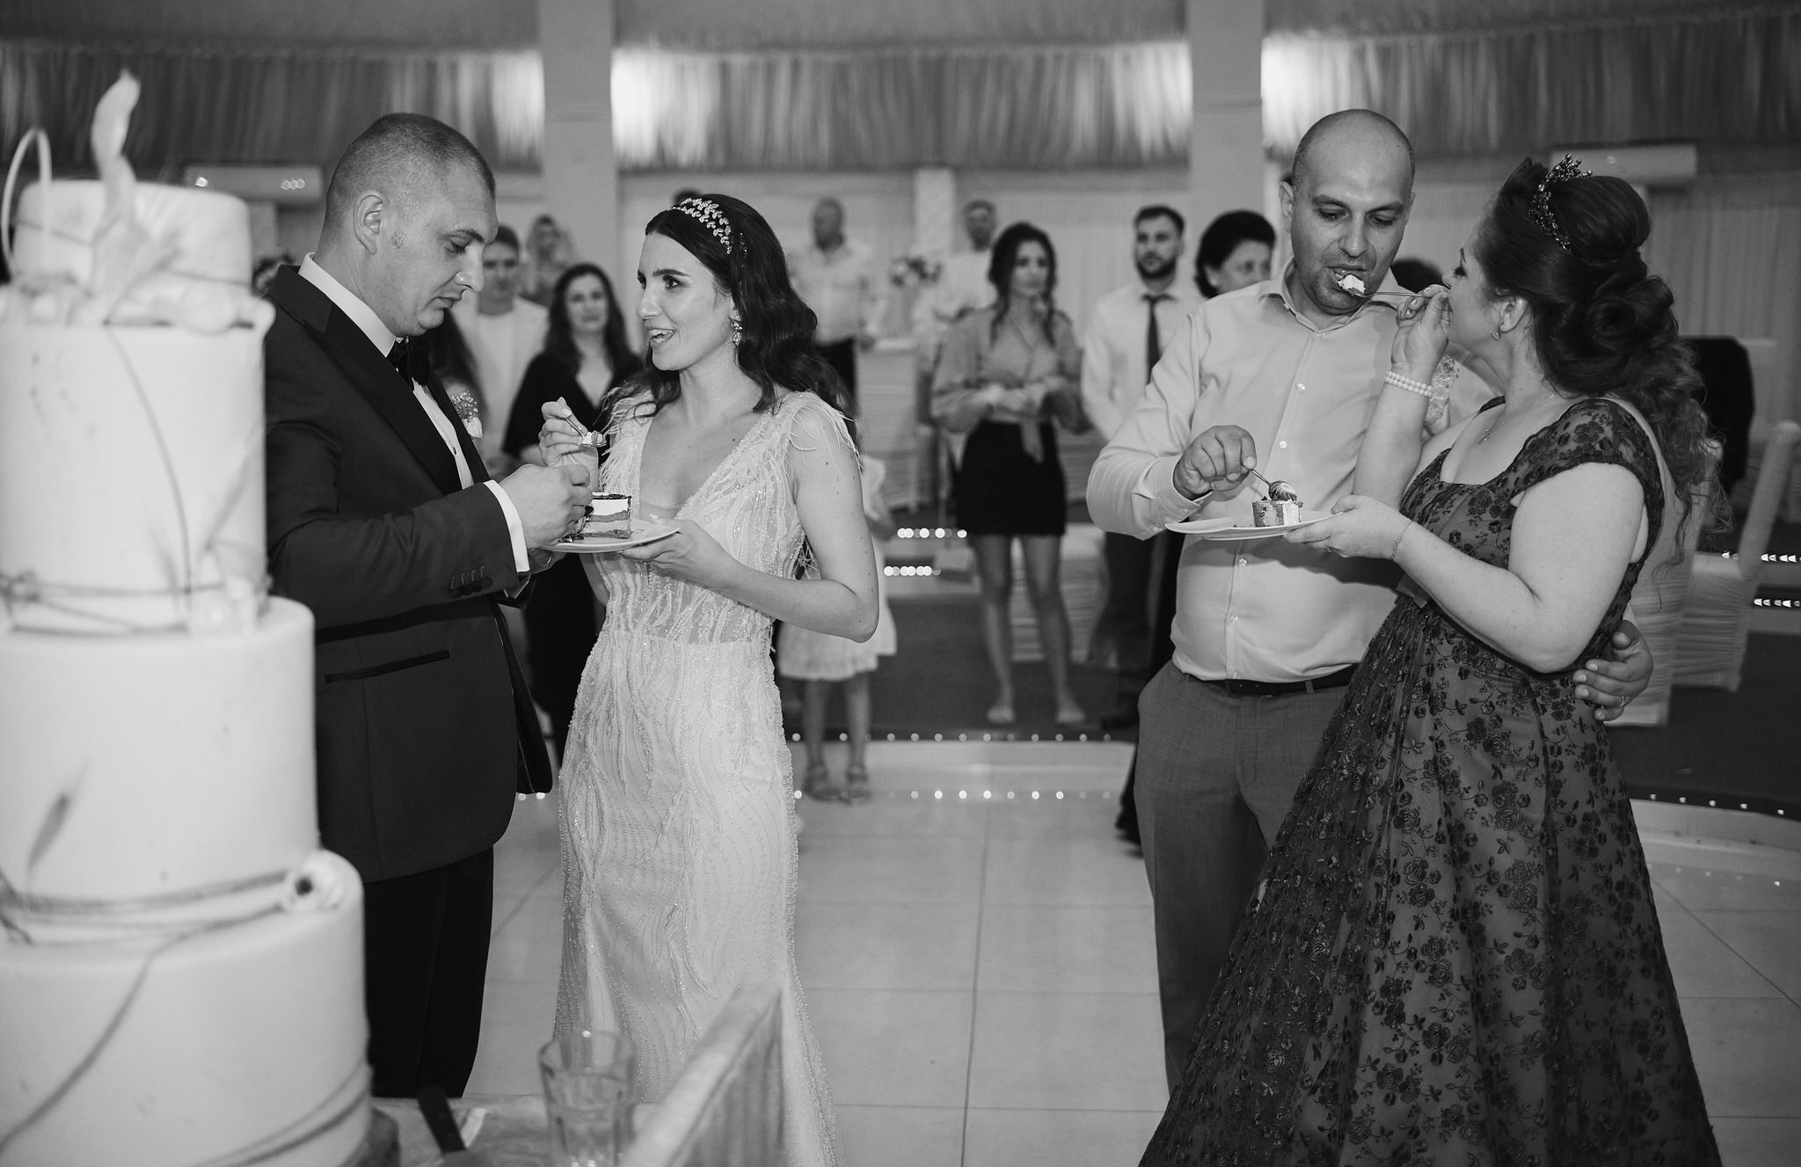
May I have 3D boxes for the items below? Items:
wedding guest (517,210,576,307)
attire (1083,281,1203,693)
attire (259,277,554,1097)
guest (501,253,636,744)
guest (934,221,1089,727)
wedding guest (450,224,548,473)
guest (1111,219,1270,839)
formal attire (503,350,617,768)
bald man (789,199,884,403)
[{"bbox_3d":[-1.751,-1.029,8.841,0.450,1.653,0.300,-2,8,-11],"label":"wedding guest"},{"bbox_3d":[0.875,-0.287,5.951,0.530,1.470,0.300,1,8,8],"label":"attire"},{"bbox_3d":[-0.626,0.350,2.272,0.460,1.520,0.540,2,8,16],"label":"attire"},{"bbox_3d":[-0.971,-0.153,5.432,0.480,1.654,0.320,-2,8,-10],"label":"guest"},{"bbox_3d":[0.384,-0.371,6.009,0.530,1.690,0.360,-1,8,-3],"label":"guest"},{"bbox_3d":[-1.466,-0.427,6.503,0.520,1.762,0.300,-3,8,-14],"label":"wedding guest"},{"bbox_3d":[0.899,-0.134,4.831,0.580,1.765,0.420,-5,9,-30],"label":"guest"},{"bbox_3d":[-0.978,-0.050,5.447,0.480,1.346,0.310,-2,8,-10],"label":"formal attire"},{"bbox_3d":[-0.331,-1.066,8.838,0.500,1.720,0.320,-1,8,-6],"label":"bald man"}]

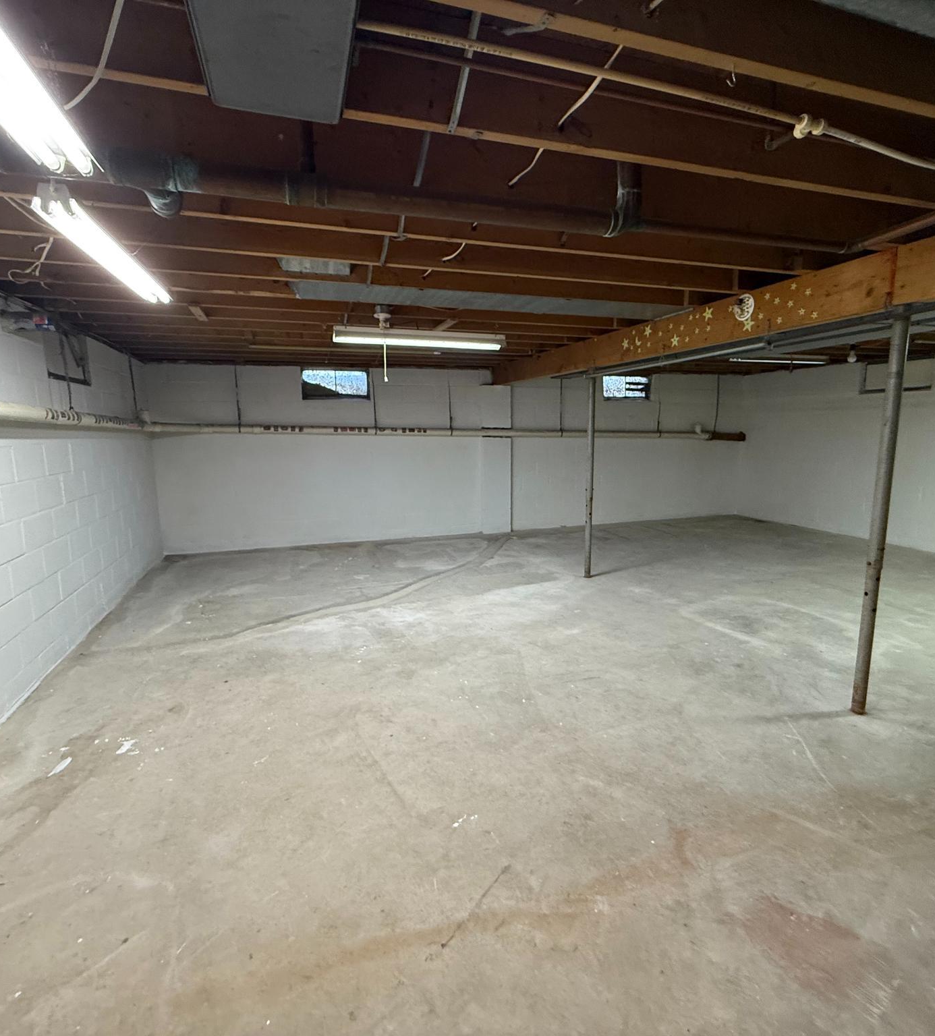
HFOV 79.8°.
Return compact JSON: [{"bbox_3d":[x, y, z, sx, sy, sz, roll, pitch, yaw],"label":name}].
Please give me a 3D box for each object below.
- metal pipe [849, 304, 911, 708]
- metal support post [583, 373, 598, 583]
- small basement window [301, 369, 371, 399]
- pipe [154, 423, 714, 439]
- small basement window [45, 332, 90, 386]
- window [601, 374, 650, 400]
[{"bbox_3d":[2.007,0.025,2.714,0.068,1.958,0.068,-3,9,-16],"label":"metal pipe"},{"bbox_3d":[1.136,-0.369,5.158,0.068,1.879,0.068,-3,9,-16],"label":"metal support post"},{"bbox_3d":[-1.555,-1.581,6.612,0.790,0.375,0.100,-3,9,-16],"label":"small basement window"},{"bbox_3d":[0.053,-1.075,7.038,7.253,0.130,0.120,-2,9,-16],"label":"pipe"},{"bbox_3d":[-2.836,-1.137,3.926,0.080,0.380,0.800,-3,9,-16],"label":"small basement window"},{"bbox_3d":[2.178,-1.786,7.681,0.780,0.380,0.100,-3,9,-16],"label":"window"}]

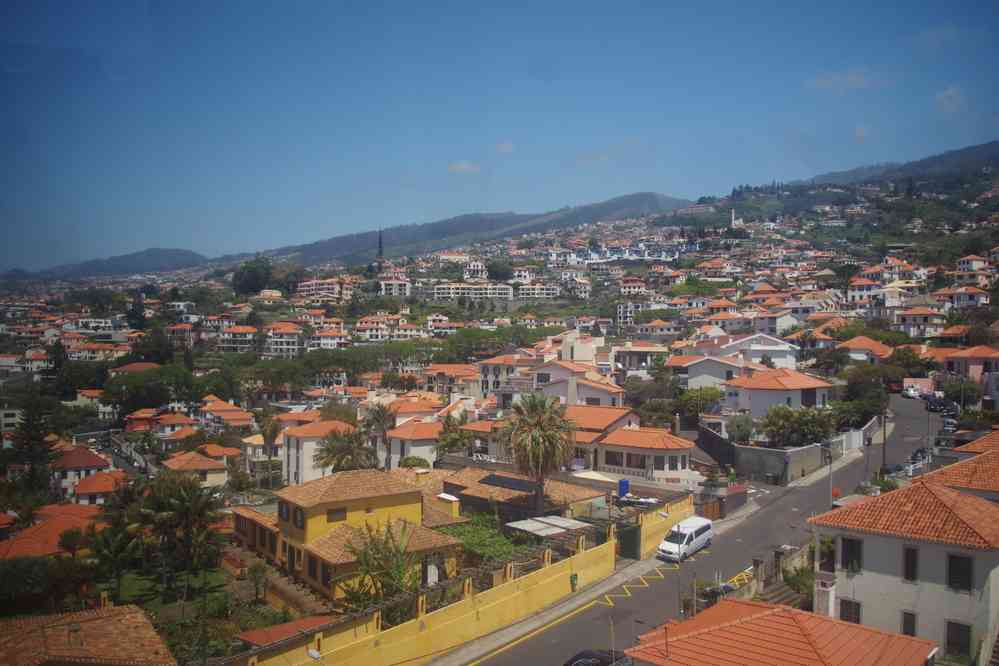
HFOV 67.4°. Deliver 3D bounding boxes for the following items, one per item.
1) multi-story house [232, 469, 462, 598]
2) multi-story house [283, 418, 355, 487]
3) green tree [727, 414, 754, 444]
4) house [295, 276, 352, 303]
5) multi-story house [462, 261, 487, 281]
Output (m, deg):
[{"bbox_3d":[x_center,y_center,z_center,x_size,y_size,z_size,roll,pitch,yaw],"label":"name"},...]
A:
[{"bbox_3d":[-12.290,14.275,60.322,10.800,6.500,16.200,-3,5,-38],"label":"multi-story house"},{"bbox_3d":[-25.020,17.030,105.000,8.500,9.600,9.500,-1,2,-30],"label":"multi-story house"},{"bbox_3d":[24.930,10.086,77.500,2.900,3.200,2.800,1,0,0],"label":"green tree"},{"bbox_3d":[-107.763,-26.321,464.000,34.000,16.500,15.000,1,0,3],"label":"house"},{"bbox_3d":[-16.020,-39.720,480.000,15.000,13.000,12.000,1,2,0],"label":"multi-story house"}]

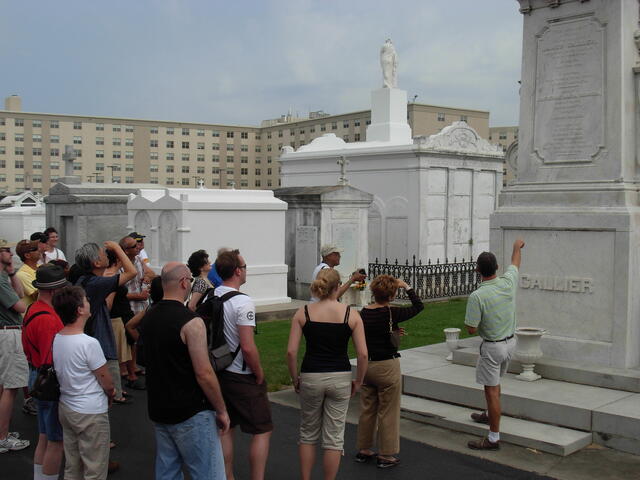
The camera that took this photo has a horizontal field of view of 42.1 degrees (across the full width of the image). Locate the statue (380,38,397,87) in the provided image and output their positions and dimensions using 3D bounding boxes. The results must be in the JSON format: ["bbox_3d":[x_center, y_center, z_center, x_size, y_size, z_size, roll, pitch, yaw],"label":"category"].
[{"bbox_3d":[1.885,-4.872,22.900,0.440,1.400,0.400,-1,2,-34],"label":"statue"}]

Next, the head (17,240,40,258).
[{"bbox_3d":[-3.013,0.101,8.600,0.220,0.225,0.170,-12,4,-5],"label":"head"}]

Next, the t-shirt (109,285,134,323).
[{"bbox_3d":[-2.452,0.733,10.250,0.300,0.560,0.420,0,2,15],"label":"t-shirt"}]

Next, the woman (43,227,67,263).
[{"bbox_3d":[-3.443,0.735,10.777,0.340,1.780,0.480,2,2,41],"label":"woman"}]

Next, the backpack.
[{"bbox_3d":[-0.682,0.634,5.700,0.310,0.550,0.340,-1,3,-40],"label":"backpack"}]

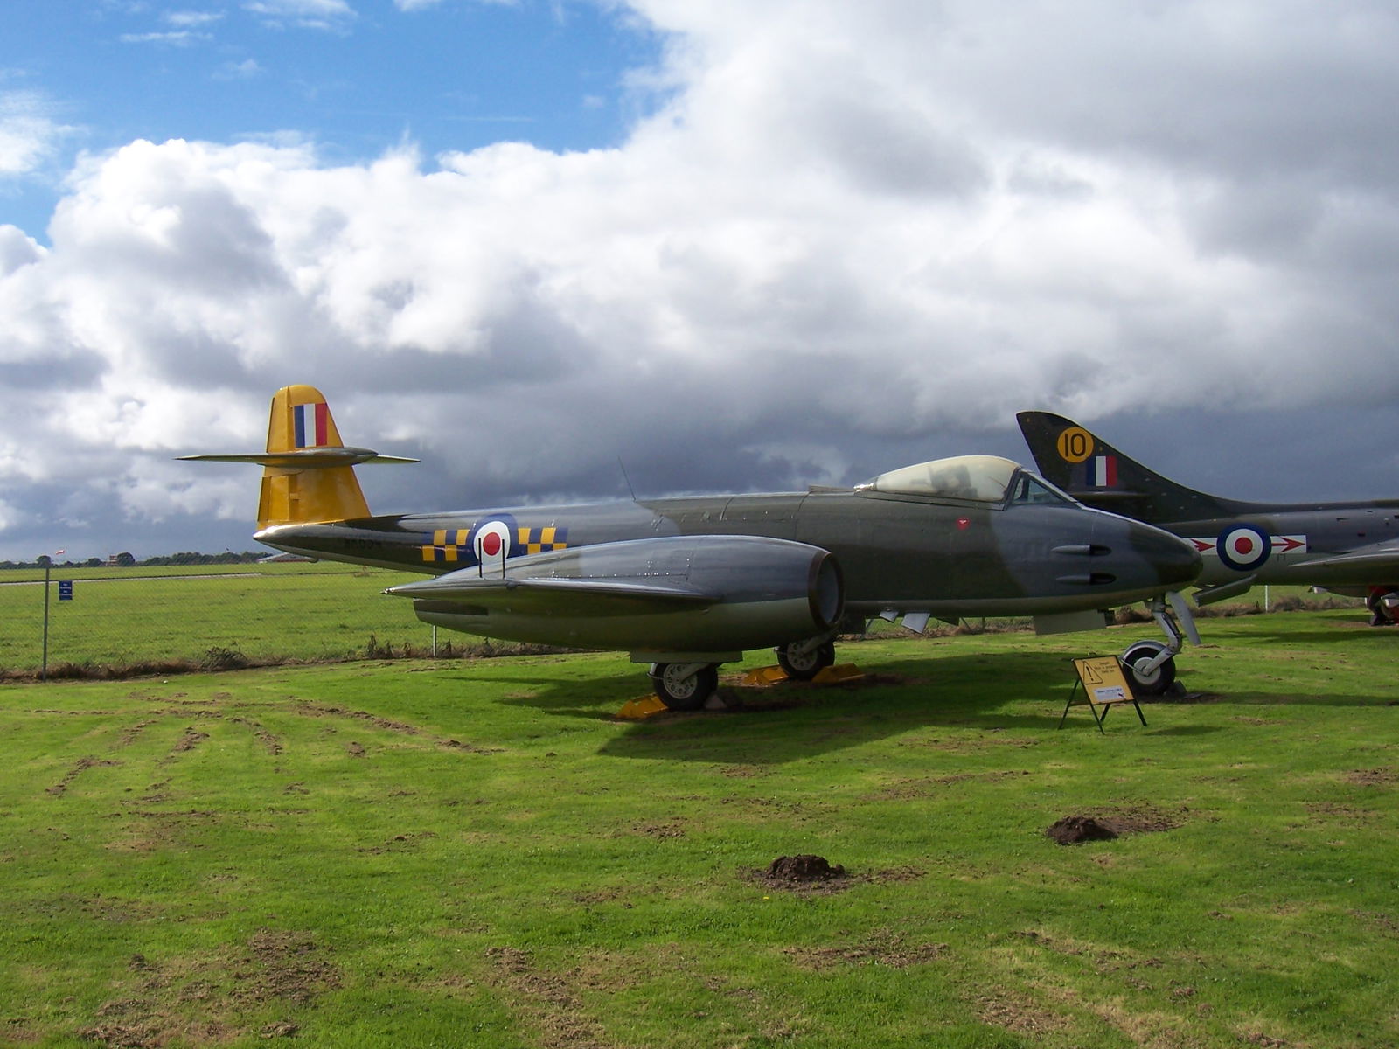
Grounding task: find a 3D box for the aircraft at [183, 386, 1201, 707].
[{"bbox_3d":[-0.680,0.027,18.576,13.590,4.080,11.330,-1,0,28],"label":"aircraft"}]

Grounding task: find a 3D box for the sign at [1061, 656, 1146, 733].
[{"bbox_3d":[3.611,1.509,13.023,0.682,0.628,0.455,0,-1,-42],"label":"sign"}]

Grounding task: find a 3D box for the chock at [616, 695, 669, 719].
[{"bbox_3d":[-0.635,2.030,16.200,0.380,0.190,0.740,-2,-1,19],"label":"chock"}]

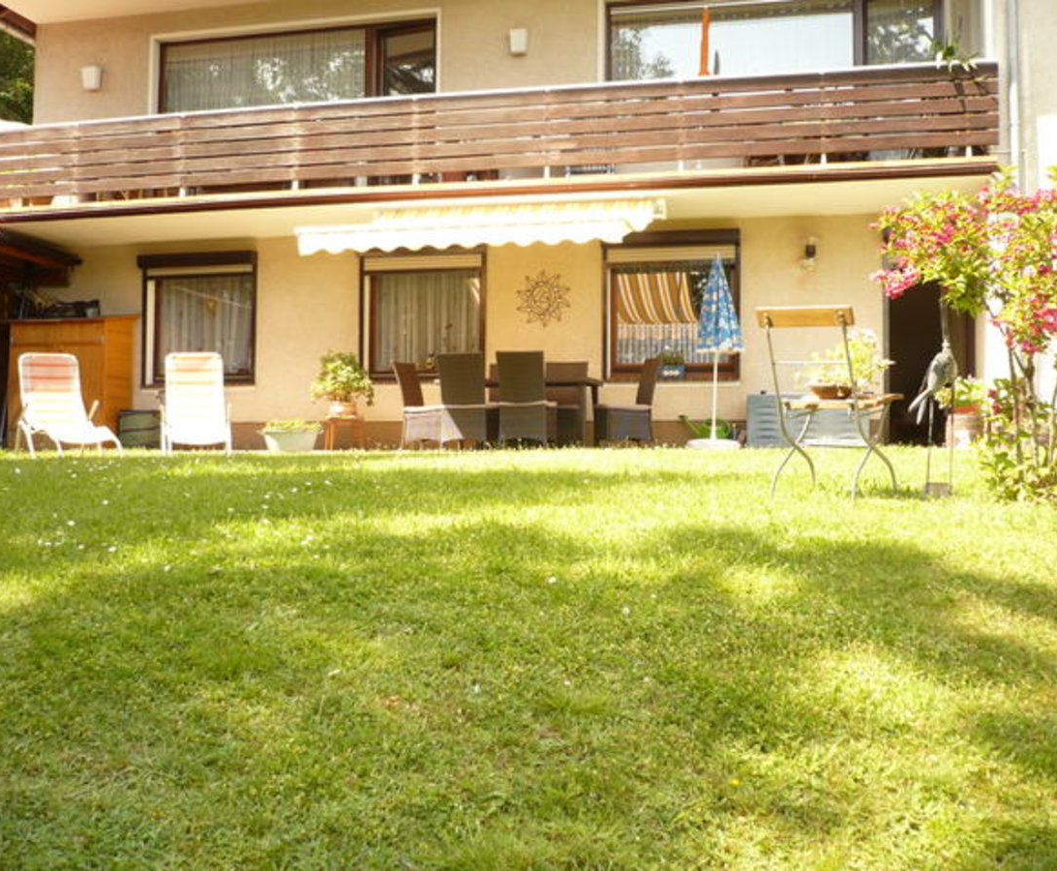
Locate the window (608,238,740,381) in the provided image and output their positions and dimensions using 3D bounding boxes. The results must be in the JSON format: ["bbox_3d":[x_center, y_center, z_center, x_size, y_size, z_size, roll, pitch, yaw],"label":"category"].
[{"bbox_3d":[1.643,-1.454,13.466,1.541,1.665,0.150,0,-3,13],"label":"window"}]

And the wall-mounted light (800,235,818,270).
[{"bbox_3d":[3.122,-2.026,13.041,0.200,0.412,0.220,0,-3,13],"label":"wall-mounted light"}]

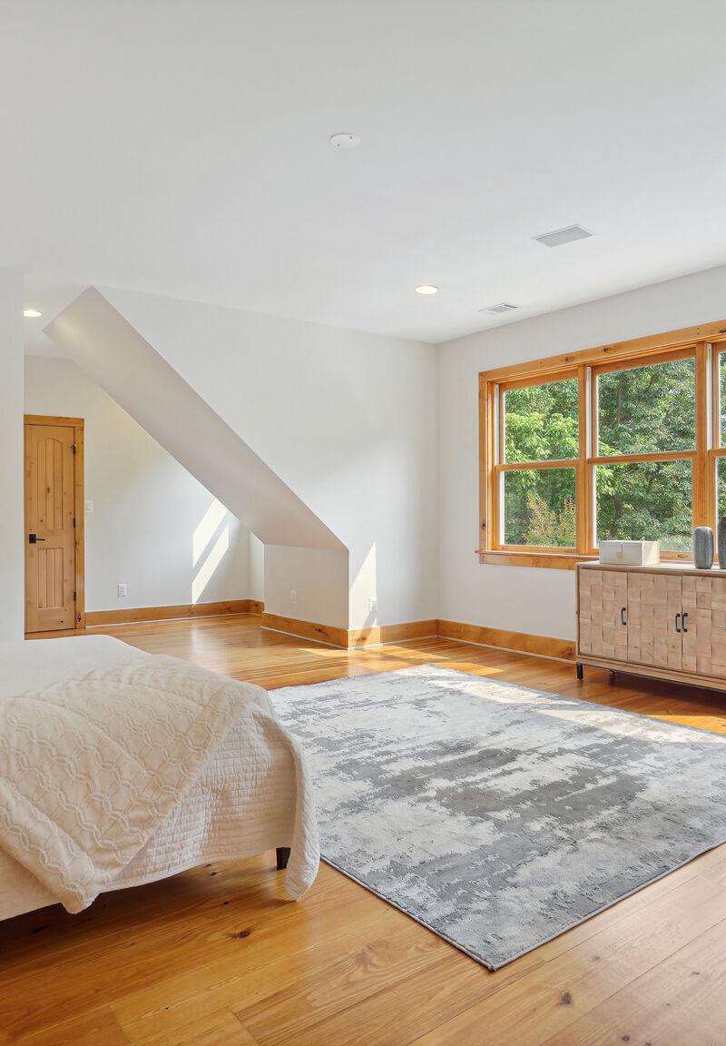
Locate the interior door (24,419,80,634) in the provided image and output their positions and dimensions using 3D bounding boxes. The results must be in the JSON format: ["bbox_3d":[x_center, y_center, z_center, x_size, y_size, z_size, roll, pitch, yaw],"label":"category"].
[{"bbox_3d":[-3.167,0.043,7.031,0.500,2.090,0.060,-1,1,-36],"label":"interior door"}]

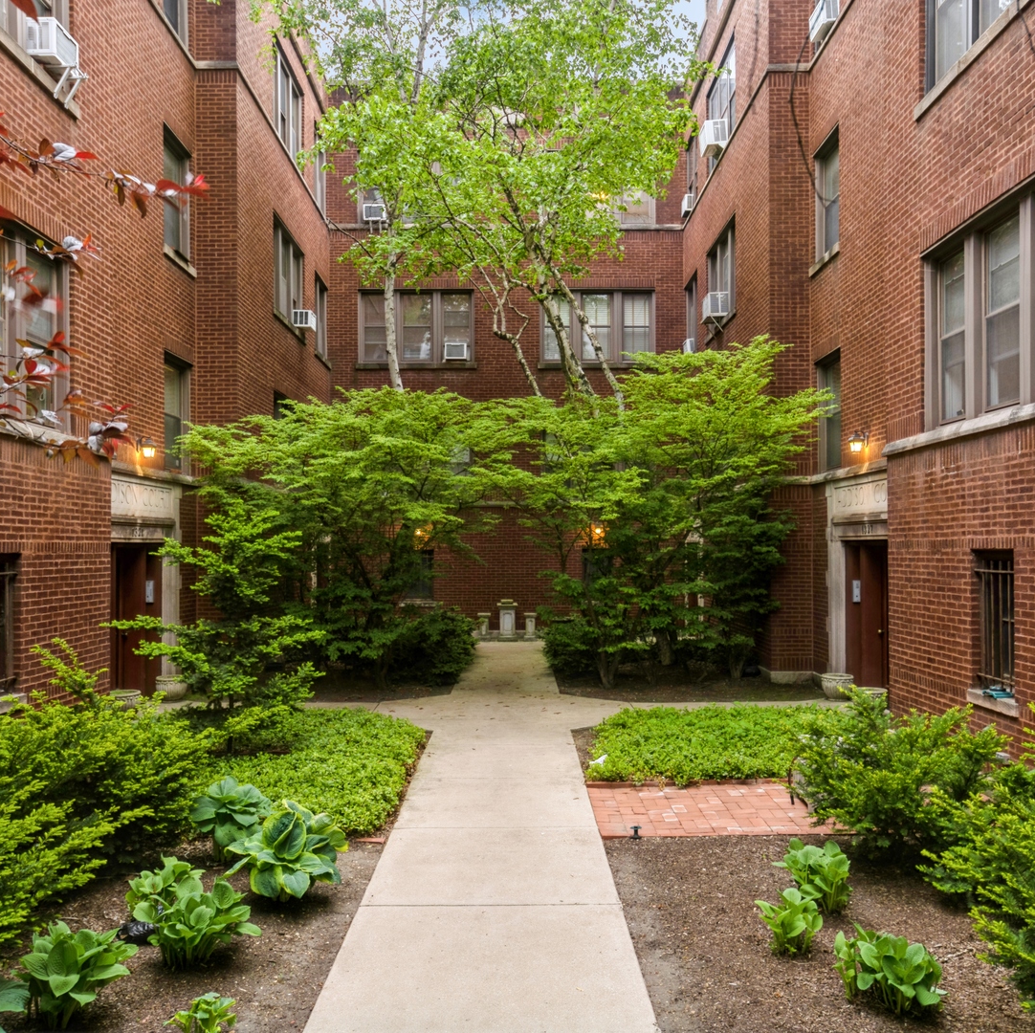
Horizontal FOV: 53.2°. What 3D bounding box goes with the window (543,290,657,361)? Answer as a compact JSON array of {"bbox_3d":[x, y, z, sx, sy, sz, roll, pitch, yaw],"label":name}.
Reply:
[{"bbox_3d":[1.818,-4.297,23.500,2.560,1.650,0.170,0,-2,0],"label":"window"}]

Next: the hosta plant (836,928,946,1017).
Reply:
[{"bbox_3d":[1.673,2.026,4.650,0.500,0.346,0.440,0,-2,0],"label":"hosta plant"}]

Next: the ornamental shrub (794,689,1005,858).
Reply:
[{"bbox_3d":[2.737,1.761,7.400,1.500,1.041,1.300,0,-2,0],"label":"ornamental shrub"}]

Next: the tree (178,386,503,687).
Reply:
[{"bbox_3d":[-2.618,0.306,15.300,4.800,4.414,4.100,0,-2,0],"label":"tree"}]

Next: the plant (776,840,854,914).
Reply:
[{"bbox_3d":[1.690,2.042,5.920,0.440,0.393,0.410,0,-2,0],"label":"plant"}]

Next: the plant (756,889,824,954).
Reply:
[{"bbox_3d":[1.400,2.070,5.330,0.360,0.303,0.340,0,-2,0],"label":"plant"}]

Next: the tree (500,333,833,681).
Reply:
[{"bbox_3d":[2.157,-0.058,15.400,4.900,5.119,4.100,0,-2,0],"label":"tree"}]

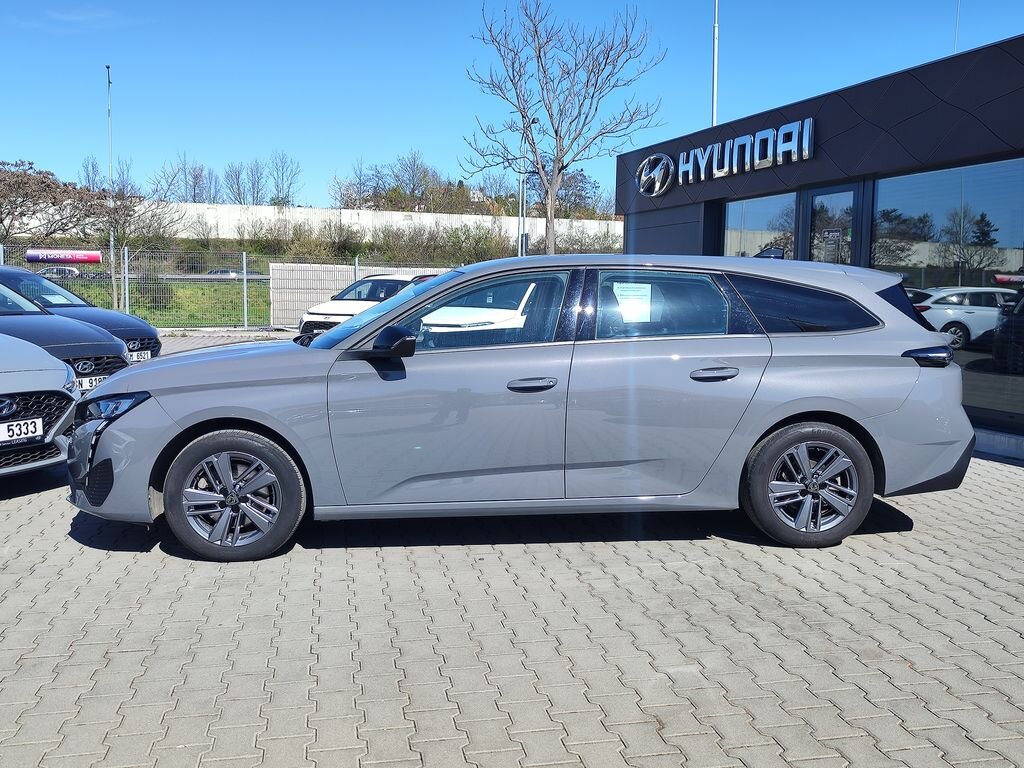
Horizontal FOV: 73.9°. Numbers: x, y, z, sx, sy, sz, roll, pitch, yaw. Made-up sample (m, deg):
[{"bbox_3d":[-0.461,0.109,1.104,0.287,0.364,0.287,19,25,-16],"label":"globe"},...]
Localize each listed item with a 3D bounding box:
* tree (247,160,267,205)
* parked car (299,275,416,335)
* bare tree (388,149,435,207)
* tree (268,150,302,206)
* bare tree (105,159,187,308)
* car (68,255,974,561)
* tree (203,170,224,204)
[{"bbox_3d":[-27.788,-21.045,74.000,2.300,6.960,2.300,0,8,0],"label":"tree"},{"bbox_3d":[-2.380,-1.370,13.500,1.790,1.510,4.180,4,9,27],"label":"parked car"},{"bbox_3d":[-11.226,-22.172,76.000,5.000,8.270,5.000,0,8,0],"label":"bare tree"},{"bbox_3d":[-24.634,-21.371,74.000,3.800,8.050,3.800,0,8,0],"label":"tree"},{"bbox_3d":[-9.965,-4.024,18.500,2.400,4.210,2.400,0,8,0],"label":"bare tree"},{"bbox_3d":[0.075,-0.022,3.985,4.640,1.450,1.880,0,8,-4],"label":"car"},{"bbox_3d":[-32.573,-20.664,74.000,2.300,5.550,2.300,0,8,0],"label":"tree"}]

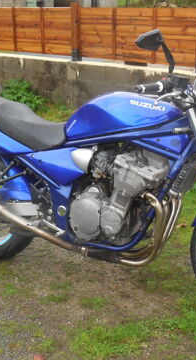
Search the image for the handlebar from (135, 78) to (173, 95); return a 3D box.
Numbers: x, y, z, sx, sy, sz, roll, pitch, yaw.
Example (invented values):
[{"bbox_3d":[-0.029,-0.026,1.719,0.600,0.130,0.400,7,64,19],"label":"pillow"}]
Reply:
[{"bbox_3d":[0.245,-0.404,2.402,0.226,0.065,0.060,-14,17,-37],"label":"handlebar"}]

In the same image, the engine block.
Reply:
[{"bbox_3d":[0.138,0.077,2.783,0.465,0.505,0.430,8,7,24],"label":"engine block"}]

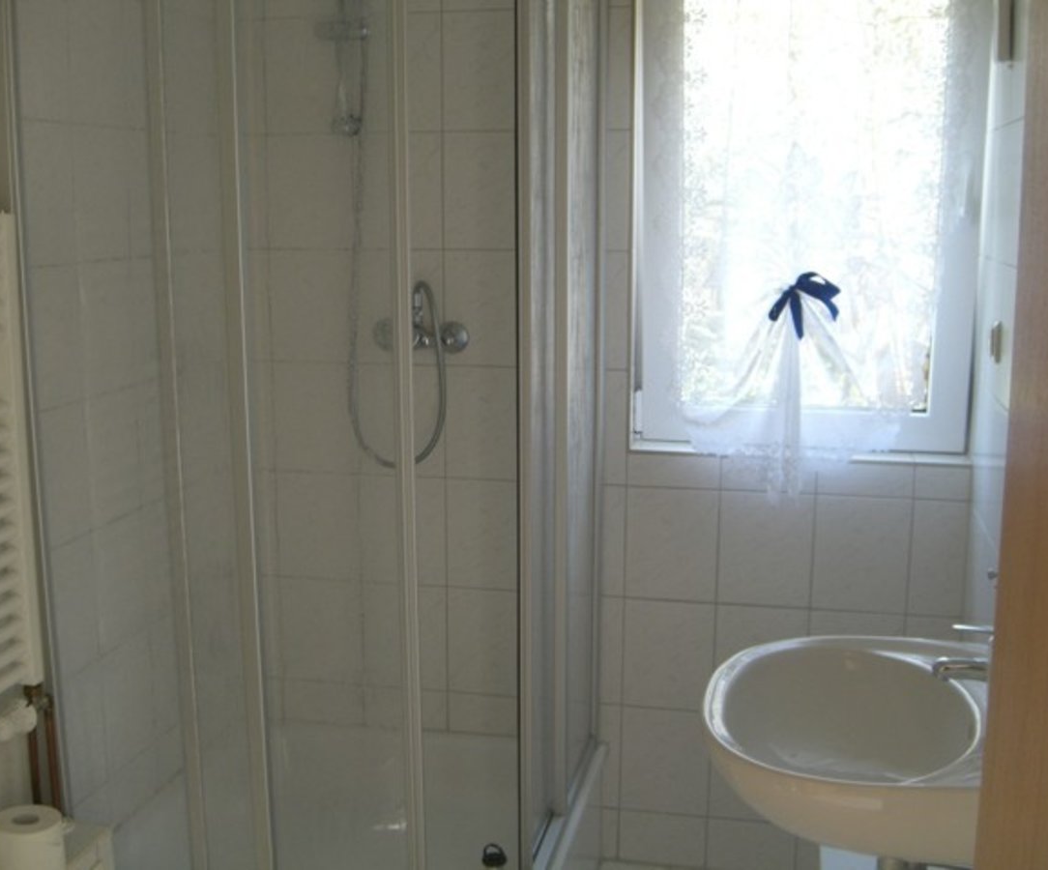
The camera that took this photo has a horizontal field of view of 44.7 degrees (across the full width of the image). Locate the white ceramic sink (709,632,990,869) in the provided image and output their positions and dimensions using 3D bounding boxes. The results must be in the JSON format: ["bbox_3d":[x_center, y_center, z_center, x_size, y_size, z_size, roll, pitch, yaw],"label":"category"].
[{"bbox_3d":[0.505,0.480,1.850,0.478,0.200,0.547,2,10,11],"label":"white ceramic sink"}]

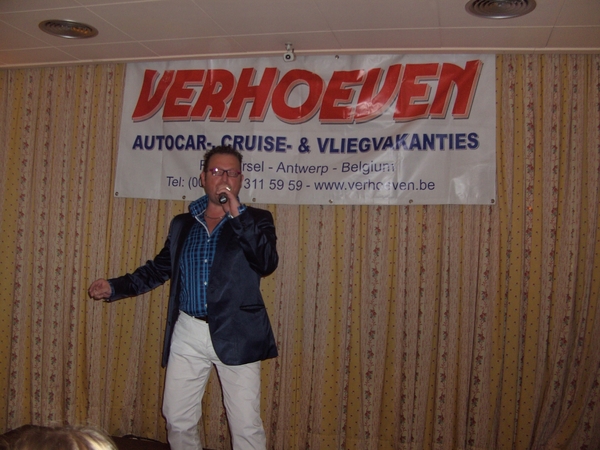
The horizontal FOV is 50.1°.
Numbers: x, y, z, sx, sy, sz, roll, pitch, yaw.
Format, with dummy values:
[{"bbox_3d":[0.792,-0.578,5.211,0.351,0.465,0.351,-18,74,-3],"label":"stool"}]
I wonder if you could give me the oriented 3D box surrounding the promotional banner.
[{"bbox_3d":[-0.027,-0.594,4.011,2.400,0.889,0.040,2,-2,13],"label":"promotional banner"}]

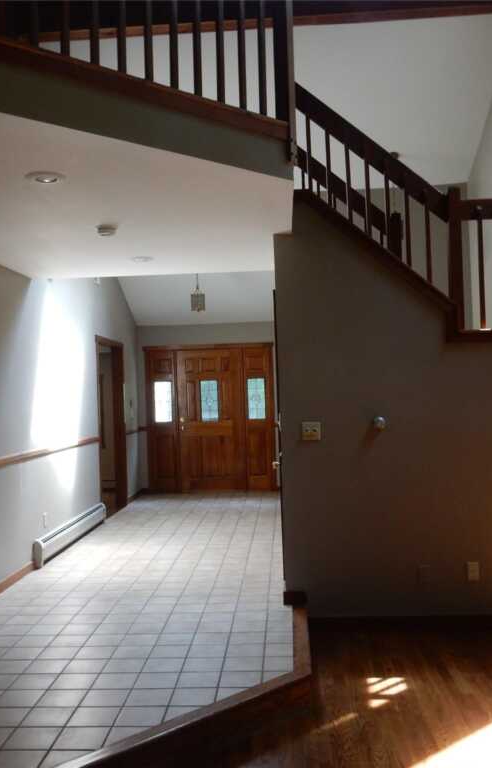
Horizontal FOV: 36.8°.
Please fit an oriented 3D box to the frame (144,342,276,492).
[{"bbox_3d":[-0.514,0.496,10.575,1.872,2.099,0.140,-2,-1,3],"label":"frame"}]

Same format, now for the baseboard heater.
[{"bbox_3d":[-1.669,1.434,7.263,0.070,0.209,2.296,-2,-1,3],"label":"baseboard heater"}]

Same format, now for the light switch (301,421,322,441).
[{"bbox_3d":[0.430,0.309,4.856,0.118,0.118,0.012,-2,-1,3],"label":"light switch"}]

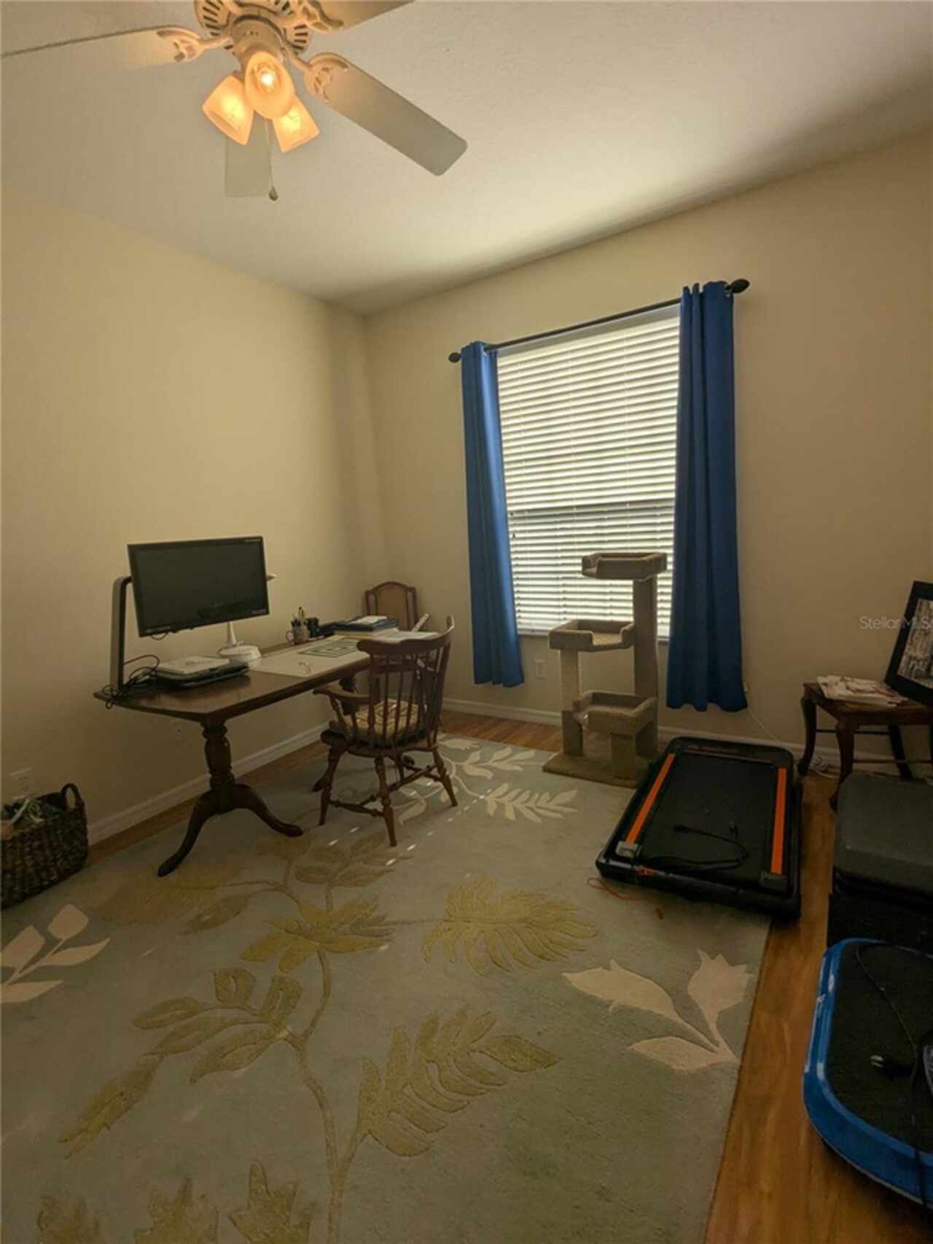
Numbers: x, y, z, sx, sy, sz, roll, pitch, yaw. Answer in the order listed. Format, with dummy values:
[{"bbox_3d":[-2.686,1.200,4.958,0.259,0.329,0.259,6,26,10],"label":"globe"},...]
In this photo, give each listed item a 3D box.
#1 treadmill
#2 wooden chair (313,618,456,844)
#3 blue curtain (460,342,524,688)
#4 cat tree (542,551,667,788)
[{"bbox_3d":[1.059,0.793,2.472,0.640,0.125,1.200,2,12,30],"label":"treadmill"},{"bbox_3d":[-0.349,0.465,2.603,0.575,0.910,0.550,4,13,39],"label":"wooden chair"},{"bbox_3d":[0.142,-0.623,3.606,0.373,2.126,0.120,3,12,33],"label":"blue curtain"},{"bbox_3d":[0.739,0.221,2.989,0.550,1.110,0.510,3,12,33],"label":"cat tree"}]

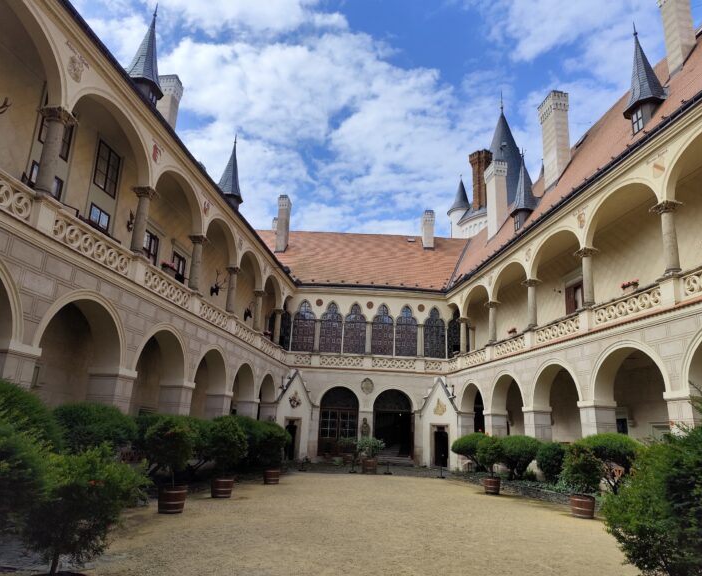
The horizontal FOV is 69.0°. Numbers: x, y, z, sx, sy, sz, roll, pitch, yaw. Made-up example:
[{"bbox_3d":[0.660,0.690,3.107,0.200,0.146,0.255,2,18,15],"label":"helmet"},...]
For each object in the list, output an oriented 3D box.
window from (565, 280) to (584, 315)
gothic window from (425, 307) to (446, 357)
[{"bbox_3d":[9.038,0.556,20.504,0.200,1.600,1.450,5,-16,-8],"label":"window"},{"bbox_3d":[5.086,2.757,30.986,1.321,3.112,0.220,3,-16,-3],"label":"gothic window"}]

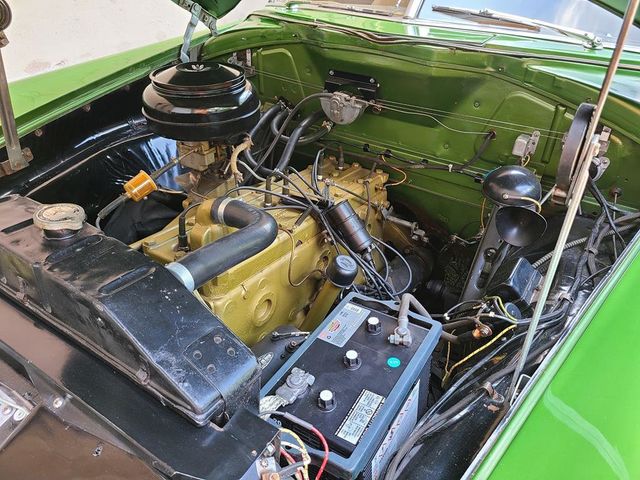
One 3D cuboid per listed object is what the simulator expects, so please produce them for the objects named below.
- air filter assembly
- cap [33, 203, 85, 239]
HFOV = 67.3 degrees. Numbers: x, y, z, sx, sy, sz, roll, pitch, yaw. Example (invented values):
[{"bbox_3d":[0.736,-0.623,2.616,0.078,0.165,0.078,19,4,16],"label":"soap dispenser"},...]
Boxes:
[{"bbox_3d":[-0.239,-0.291,0.970,0.237,0.114,0.237,0,33,0],"label":"air filter assembly"},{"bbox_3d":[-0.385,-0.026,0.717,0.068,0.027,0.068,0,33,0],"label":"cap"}]

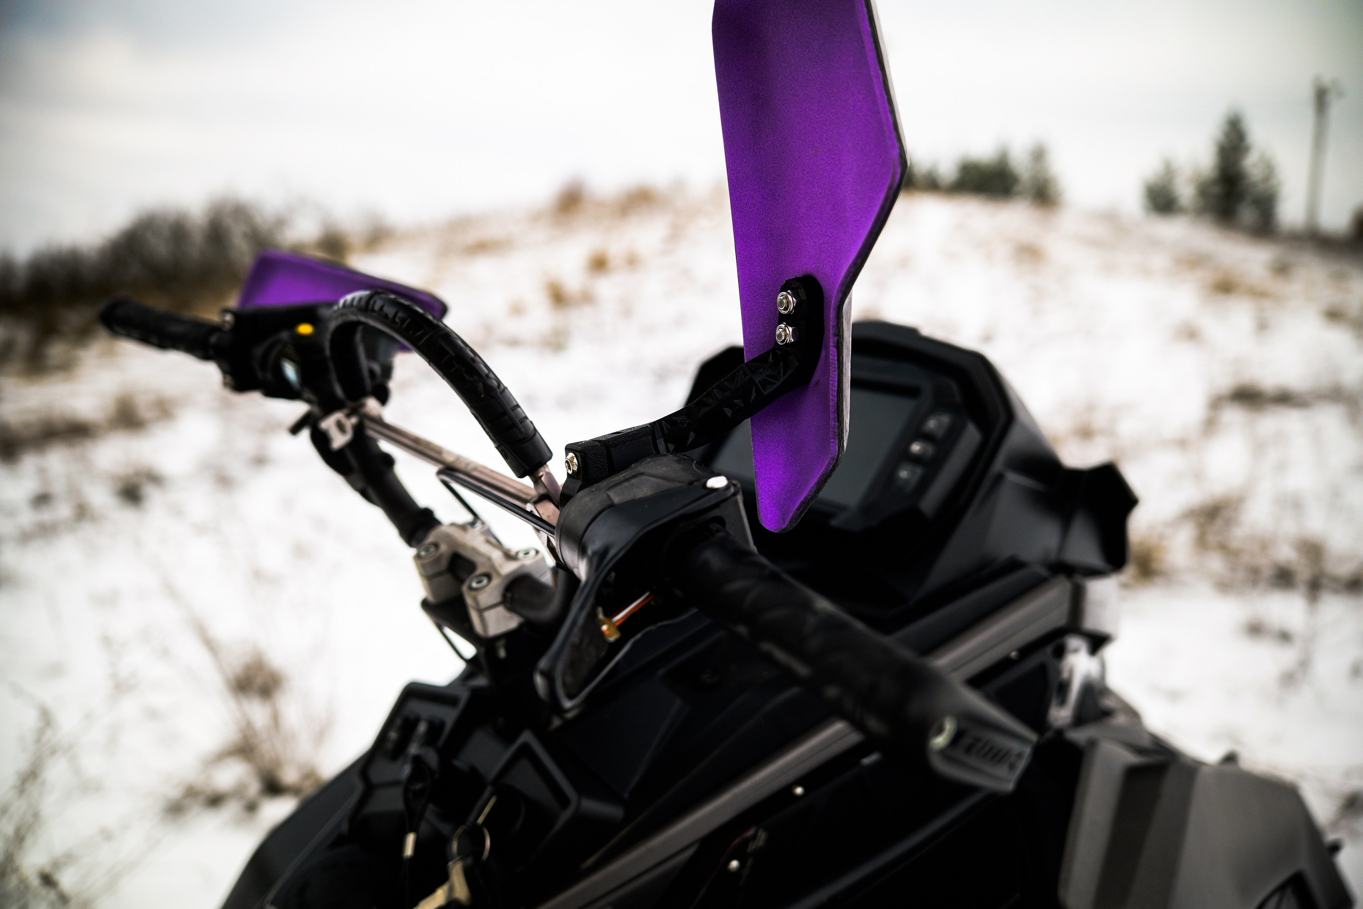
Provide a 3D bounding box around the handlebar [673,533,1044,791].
[{"bbox_3d":[0.053,0.067,0.414,0.048,0.036,0.166,-31,34,-21],"label":"handlebar"}]

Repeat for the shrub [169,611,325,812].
[{"bbox_3d":[-1.065,0.640,2.700,0.393,0.492,0.353,-3,9,-22],"label":"shrub"}]

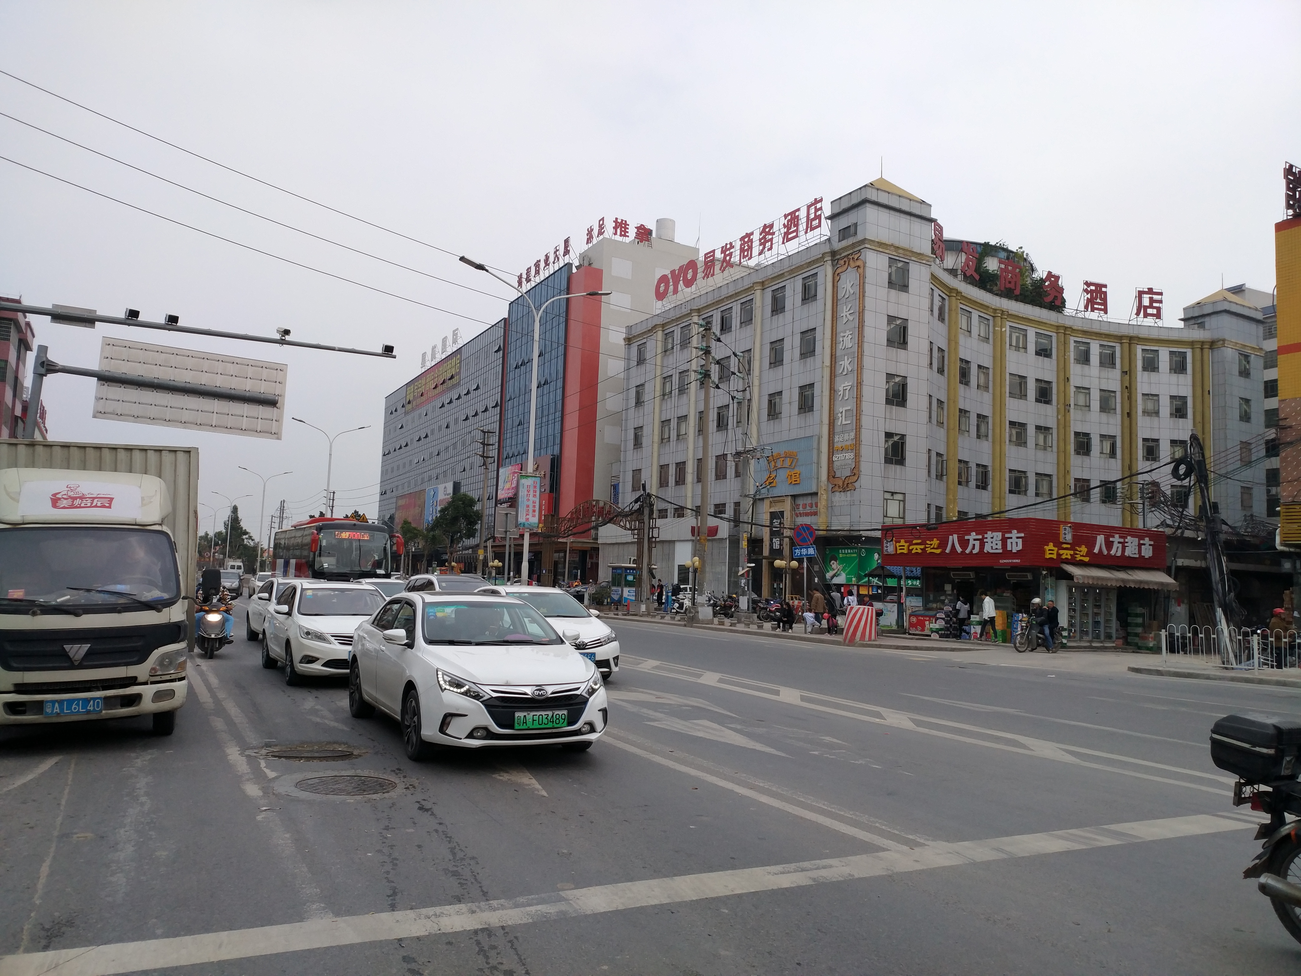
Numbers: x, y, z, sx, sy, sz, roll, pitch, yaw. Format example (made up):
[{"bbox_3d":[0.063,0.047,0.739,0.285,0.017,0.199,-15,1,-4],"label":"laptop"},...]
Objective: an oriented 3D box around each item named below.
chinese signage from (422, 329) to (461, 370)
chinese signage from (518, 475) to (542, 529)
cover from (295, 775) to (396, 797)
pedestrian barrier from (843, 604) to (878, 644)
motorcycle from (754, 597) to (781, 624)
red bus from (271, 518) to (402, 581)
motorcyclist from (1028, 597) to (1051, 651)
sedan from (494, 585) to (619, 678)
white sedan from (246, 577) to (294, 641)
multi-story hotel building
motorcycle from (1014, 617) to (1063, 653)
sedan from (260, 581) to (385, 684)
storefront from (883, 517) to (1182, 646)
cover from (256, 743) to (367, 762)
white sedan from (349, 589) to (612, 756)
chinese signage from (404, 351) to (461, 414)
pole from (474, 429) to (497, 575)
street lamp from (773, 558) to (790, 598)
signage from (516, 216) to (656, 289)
[{"bbox_3d":[-31.716,-21.141,153.625,0.500,2.300,21.500,5,-6,-27],"label":"chinese signage"},{"bbox_3d":[-3.314,0.389,27.852,0.600,1.500,0.250,5,-6,-27],"label":"chinese signage"},{"bbox_3d":[-2.318,2.273,7.712,0.740,0.040,0.740,5,-6,-27],"label":"cover"},{"bbox_3d":[6.267,4.076,30.300,0.980,1.100,0.900,1,-5,12],"label":"pedestrian barrier"},{"bbox_3d":[5.729,5.794,47.485,1.950,1.070,0.750,5,-6,-27],"label":"motorcycle"},{"bbox_3d":[-12.228,3.065,38.090,2.600,3.380,10.600,5,-6,-27],"label":"red bus"},{"bbox_3d":[11.547,4.025,30.100,0.700,1.600,0.600,4,-6,-20],"label":"motorcyclist"},{"bbox_3d":[-2.129,2.495,17.834,1.780,1.480,4.620,5,-6,-27],"label":"sedan"},{"bbox_3d":[-7.784,2.735,22.547,1.800,1.470,4.600,5,-6,-27],"label":"white sedan"},{"bbox_3d":[22.376,-2.851,78.129,40.500,25.500,29.500,5,-6,-27],"label":"multi-story hotel building"},{"bbox_3d":[11.964,4.561,31.352,1.920,1.070,0.720,4,-6,-20],"label":"motorcycle"},{"bbox_3d":[-5.014,2.269,16.318,1.820,1.490,4.620,5,-6,-27],"label":"sedan"},{"bbox_3d":[13.630,3.634,37.778,6.800,4.300,7.500,5,-6,-27],"label":"storefront"},{"bbox_3d":[-3.078,2.409,9.269,0.880,0.040,0.880,5,-6,-27],"label":"cover"},{"bbox_3d":[-1.975,1.864,10.813,1.790,1.470,4.740,5,-6,-26],"label":"white sedan"},{"bbox_3d":[-34.817,-16.191,160.627,0.400,5.200,34.000,5,-6,-27],"label":"chinese signage"},{"bbox_3d":[-11.561,1.780,70.487,1.500,11.700,0.450,5,-6,-27],"label":"pole"},{"bbox_3d":[6.325,4.897,47.775,1.150,2.947,1.000,5,-6,-27],"label":"street lamp"},{"bbox_3d":[-8.505,-25.848,114.628,6.000,3.600,21.000,5,-6,-27],"label":"signage"}]

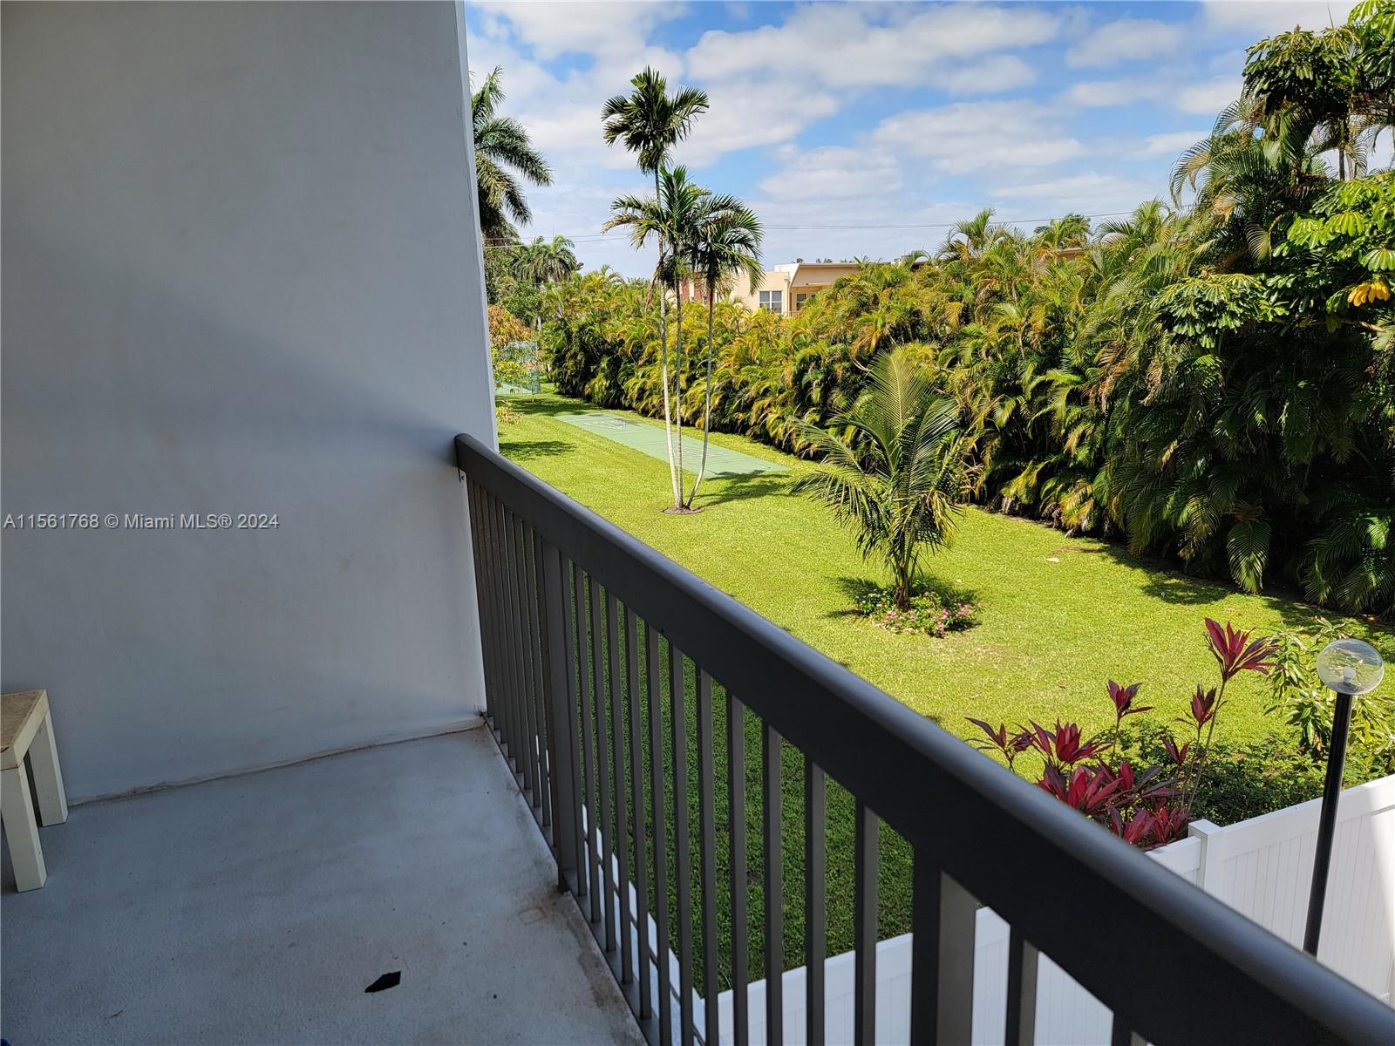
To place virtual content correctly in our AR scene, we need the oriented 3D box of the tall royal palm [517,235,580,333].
[{"bbox_3d":[-11.291,-16.620,74.811,4.838,10.807,4.838,-1,12,0],"label":"tall royal palm"}]

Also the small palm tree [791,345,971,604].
[{"bbox_3d":[2.662,-0.586,14.023,2.528,3.823,2.528,-1,12,0],"label":"small palm tree"}]

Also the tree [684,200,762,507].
[{"bbox_3d":[0.620,-3.713,21.771,1.730,6.847,1.730,-1,12,0],"label":"tree"}]

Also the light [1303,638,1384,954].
[{"bbox_3d":[3.542,1.939,5.446,0.295,2.680,0.295,-1,12,0],"label":"light"}]

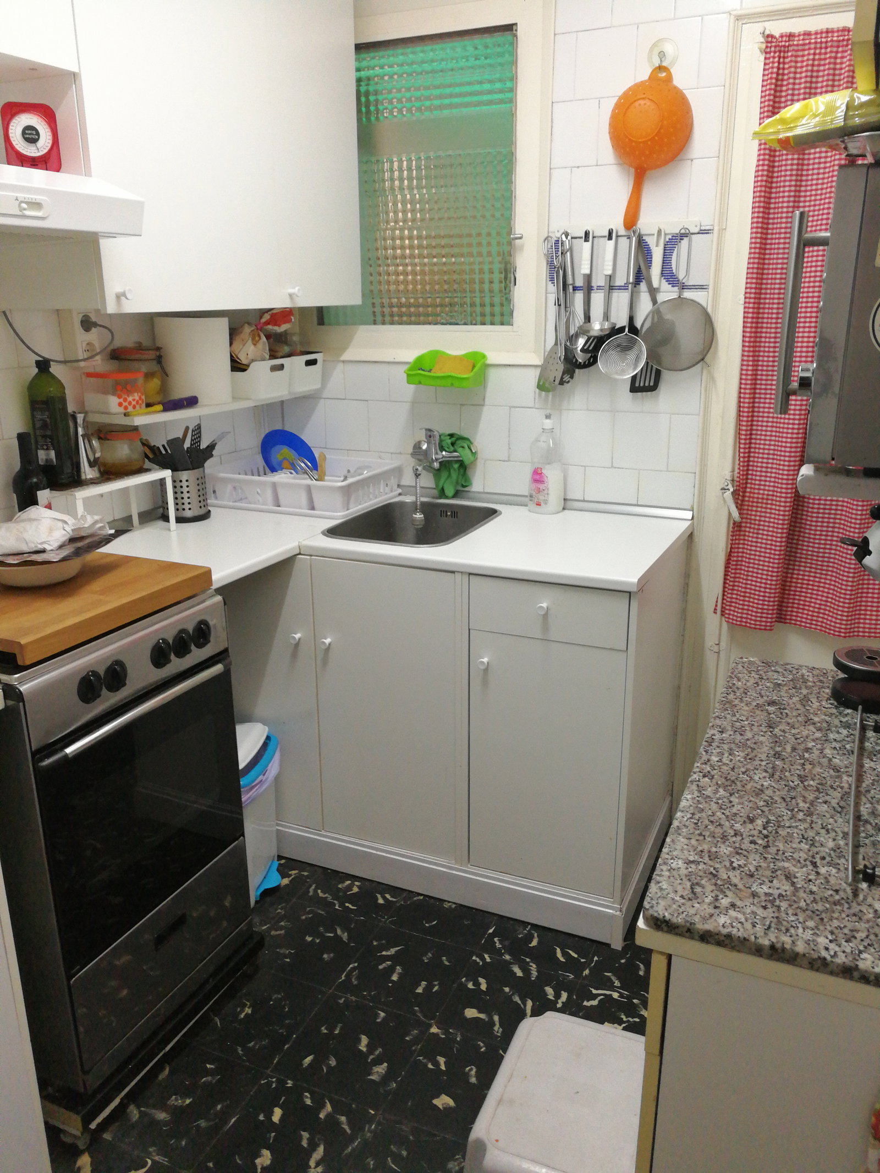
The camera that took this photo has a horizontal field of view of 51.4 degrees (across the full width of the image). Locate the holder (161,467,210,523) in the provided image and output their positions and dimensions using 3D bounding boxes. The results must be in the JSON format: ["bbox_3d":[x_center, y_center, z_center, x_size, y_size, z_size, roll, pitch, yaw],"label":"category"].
[{"bbox_3d":[-0.684,-0.251,2.453,0.127,0.137,0.127,0,17,0],"label":"holder"}]

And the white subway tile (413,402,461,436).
[{"bbox_3d":[-0.007,-0.459,2.681,0.150,0.150,0.010,7,18,23],"label":"white subway tile"}]

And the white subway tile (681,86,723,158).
[{"bbox_3d":[0.593,-1.089,2.162,0.143,0.150,0.010,7,20,24],"label":"white subway tile"}]

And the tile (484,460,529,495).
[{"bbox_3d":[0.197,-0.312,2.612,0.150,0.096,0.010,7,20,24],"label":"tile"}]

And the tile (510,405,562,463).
[{"bbox_3d":[0.267,-0.422,2.559,0.149,0.151,0.010,7,18,23],"label":"tile"}]

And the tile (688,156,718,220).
[{"bbox_3d":[0.638,-0.951,2.212,0.066,0.151,0.010,7,19,23],"label":"tile"}]

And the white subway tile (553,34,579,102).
[{"bbox_3d":[0.307,-1.269,2.241,0.053,0.150,0.010,7,20,24],"label":"white subway tile"}]

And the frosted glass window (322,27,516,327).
[{"bbox_3d":[-0.079,-1.103,2.540,0.612,0.732,0.030,7,18,23],"label":"frosted glass window"}]

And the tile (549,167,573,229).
[{"bbox_3d":[0.310,-0.992,2.350,0.055,0.151,0.010,7,19,23],"label":"tile"}]

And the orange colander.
[{"bbox_3d":[0.490,-1.051,2.196,0.200,0.365,0.092,16,22,20],"label":"orange colander"}]

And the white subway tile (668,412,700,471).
[{"bbox_3d":[0.642,-0.375,2.403,0.072,0.150,0.010,7,18,23],"label":"white subway tile"}]

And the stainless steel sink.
[{"bbox_3d":[-0.066,-0.093,2.431,0.365,0.160,0.460,7,18,23],"label":"stainless steel sink"}]

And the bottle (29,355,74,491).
[{"bbox_3d":[-0.873,-0.367,2.059,0.070,0.275,0.070,5,18,16],"label":"bottle"}]

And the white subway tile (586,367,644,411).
[{"bbox_3d":[0.472,-0.542,2.432,0.150,0.151,0.010,7,18,23],"label":"white subway tile"}]

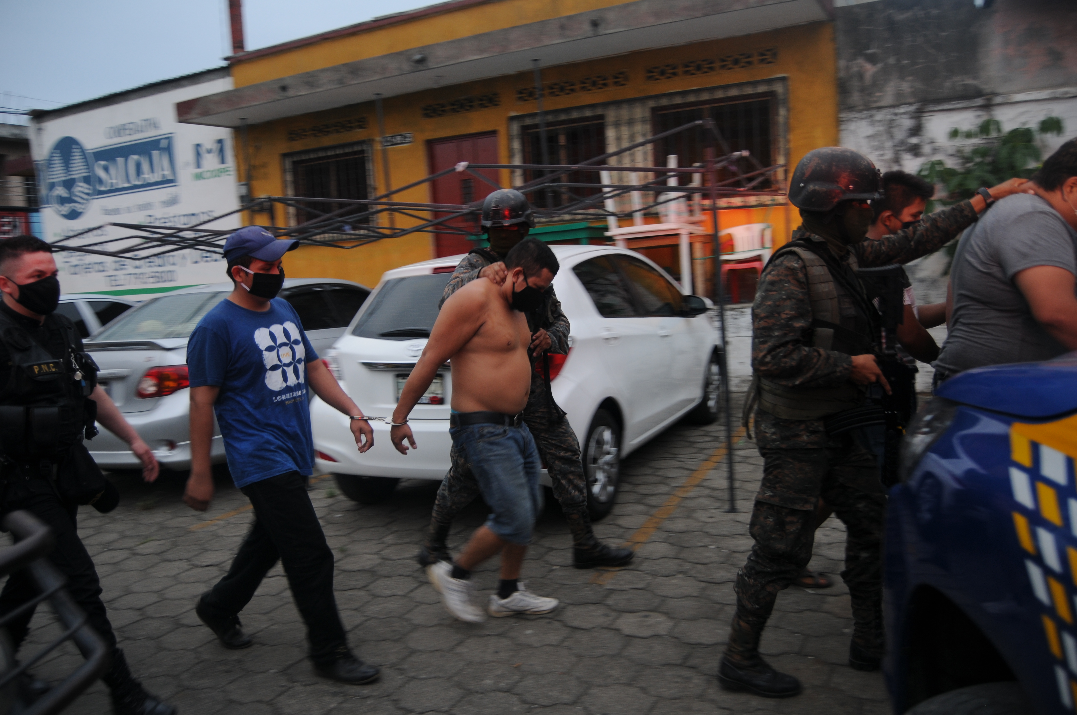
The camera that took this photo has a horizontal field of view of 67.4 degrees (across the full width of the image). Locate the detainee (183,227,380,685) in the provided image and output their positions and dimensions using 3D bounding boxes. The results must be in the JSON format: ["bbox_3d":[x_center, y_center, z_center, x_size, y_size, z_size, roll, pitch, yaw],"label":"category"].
[{"bbox_3d":[-0.974,0.322,3.031,0.850,1.620,0.560,0,7,32],"label":"detainee"}]

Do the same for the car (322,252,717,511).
[{"bbox_3d":[0.148,-0.026,5.888,1.695,1.510,3.890,-1,7,26],"label":"car"}]

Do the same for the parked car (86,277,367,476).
[{"bbox_3d":[-2.397,0.002,7.675,1.760,1.475,4.540,-2,7,22],"label":"parked car"}]

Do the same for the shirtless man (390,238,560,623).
[{"bbox_3d":[-0.218,0.285,3.324,0.620,1.510,0.600,-2,7,22],"label":"shirtless man"}]

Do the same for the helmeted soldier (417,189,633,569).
[{"bbox_3d":[-0.144,0.110,3.754,0.850,1.750,0.600,0,8,38],"label":"helmeted soldier"}]

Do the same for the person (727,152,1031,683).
[{"bbox_3d":[1.146,0.149,2.680,1.200,1.710,0.620,-5,6,-9],"label":"person"}]

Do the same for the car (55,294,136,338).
[{"bbox_3d":[-5.283,0.099,8.890,1.730,1.490,4.350,-2,7,24],"label":"car"}]

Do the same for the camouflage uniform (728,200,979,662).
[{"bbox_3d":[1.061,0.194,2.739,1.050,1.400,0.550,-5,6,-9],"label":"camouflage uniform"}]

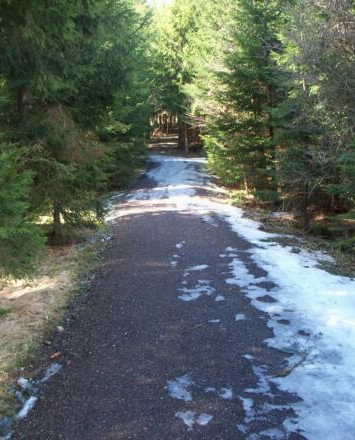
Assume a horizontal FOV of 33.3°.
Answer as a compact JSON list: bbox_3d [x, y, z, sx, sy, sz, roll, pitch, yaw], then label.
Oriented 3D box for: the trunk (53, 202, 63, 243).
[{"bbox_3d":[-2.427,0.020,12.000,0.180,0.880,0.180,0,5,0],"label":"trunk"}]

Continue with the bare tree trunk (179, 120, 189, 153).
[{"bbox_3d":[0.329,-4.628,32.500,0.520,1.900,0.520,0,5,0],"label":"bare tree trunk"}]

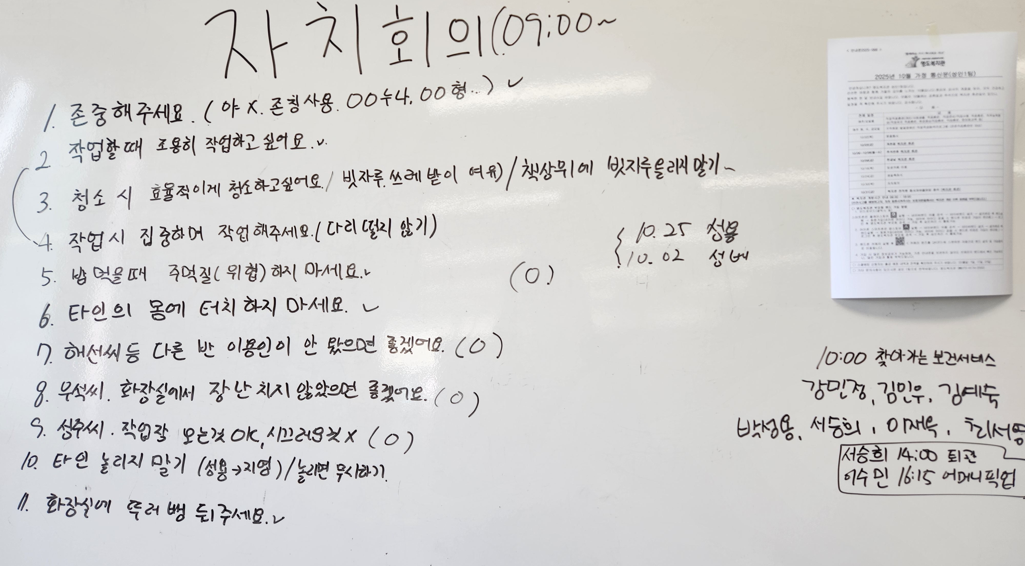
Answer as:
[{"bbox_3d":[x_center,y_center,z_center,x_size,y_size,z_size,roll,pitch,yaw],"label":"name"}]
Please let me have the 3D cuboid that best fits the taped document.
[{"bbox_3d":[0.469,-0.133,0.771,0.210,0.297,0.020,-1,3,2],"label":"taped document"}]

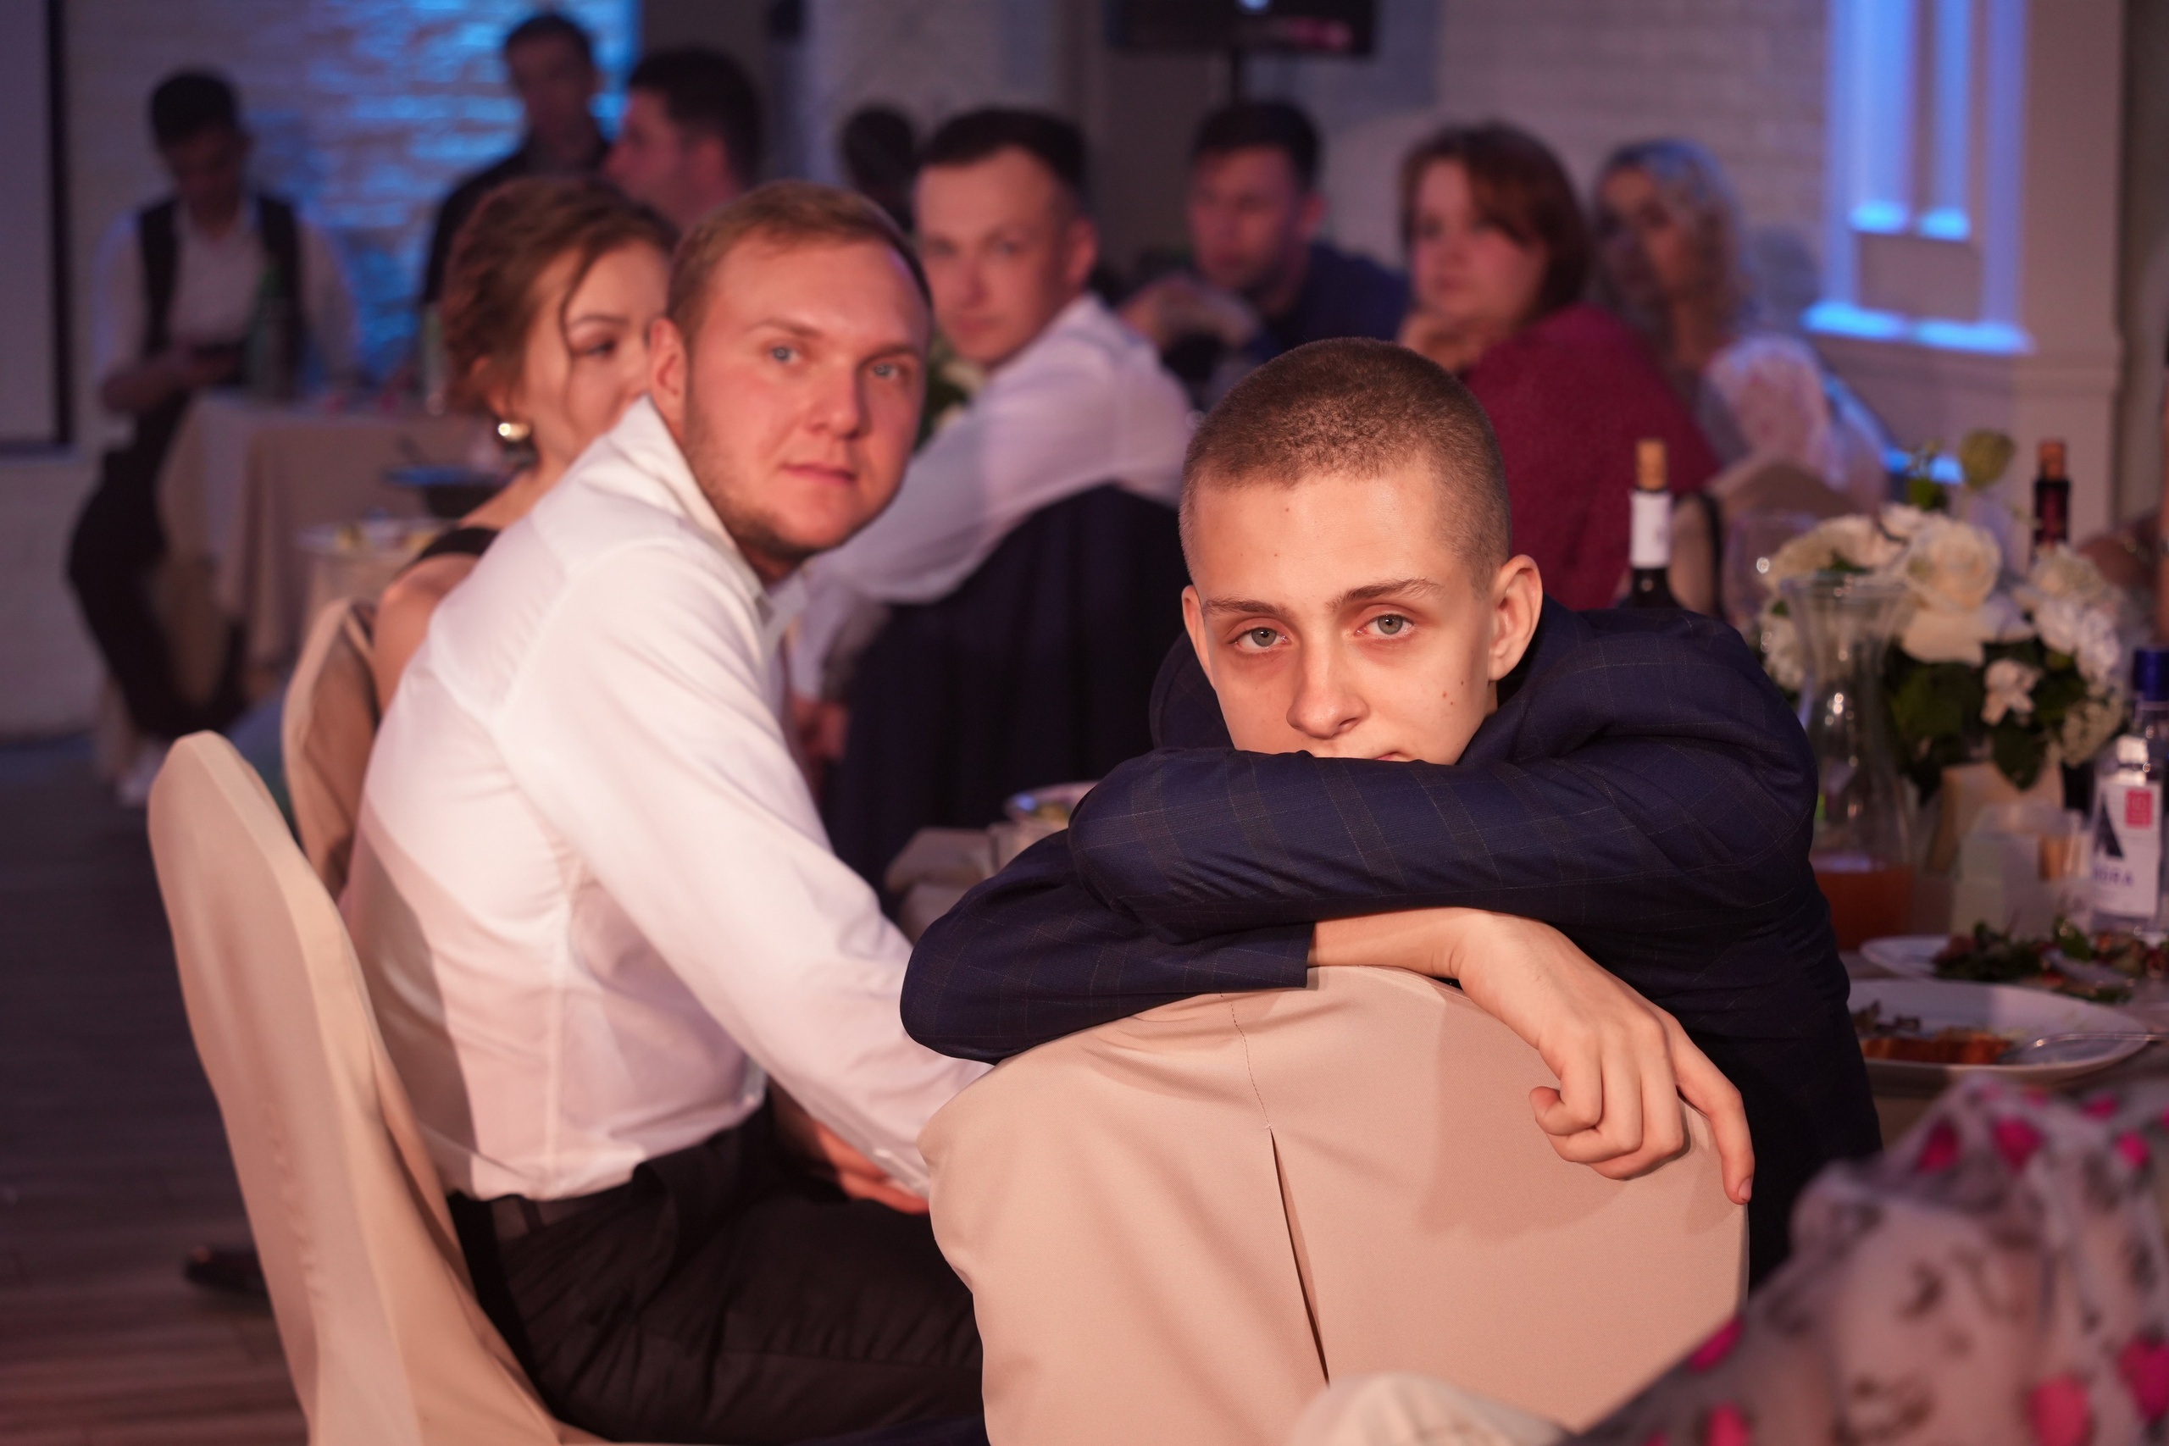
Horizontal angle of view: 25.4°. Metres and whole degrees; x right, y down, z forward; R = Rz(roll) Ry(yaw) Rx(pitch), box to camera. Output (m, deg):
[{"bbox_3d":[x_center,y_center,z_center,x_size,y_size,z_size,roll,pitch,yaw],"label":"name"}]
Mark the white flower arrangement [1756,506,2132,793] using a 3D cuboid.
[{"bbox_3d":[0.679,-0.024,3.803,0.300,0.290,0.290,0,7,0],"label":"white flower arrangement"}]

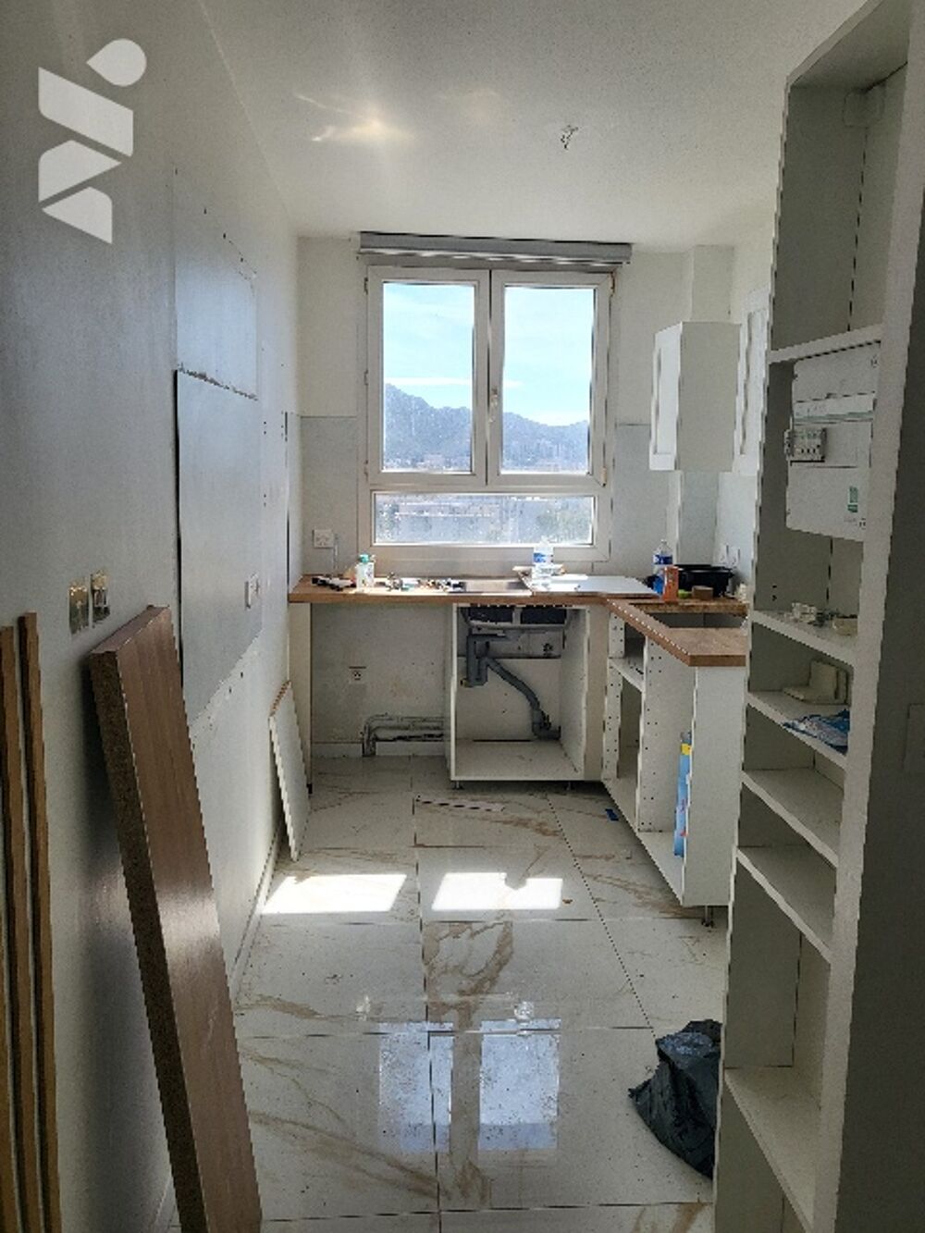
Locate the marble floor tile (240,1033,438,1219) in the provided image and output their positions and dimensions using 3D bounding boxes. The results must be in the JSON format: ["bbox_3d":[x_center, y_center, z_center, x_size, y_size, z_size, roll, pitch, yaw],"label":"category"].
[{"bbox_3d":[-0.348,1.143,2.117,0.557,0.012,0.599,0,9,-4],"label":"marble floor tile"}]

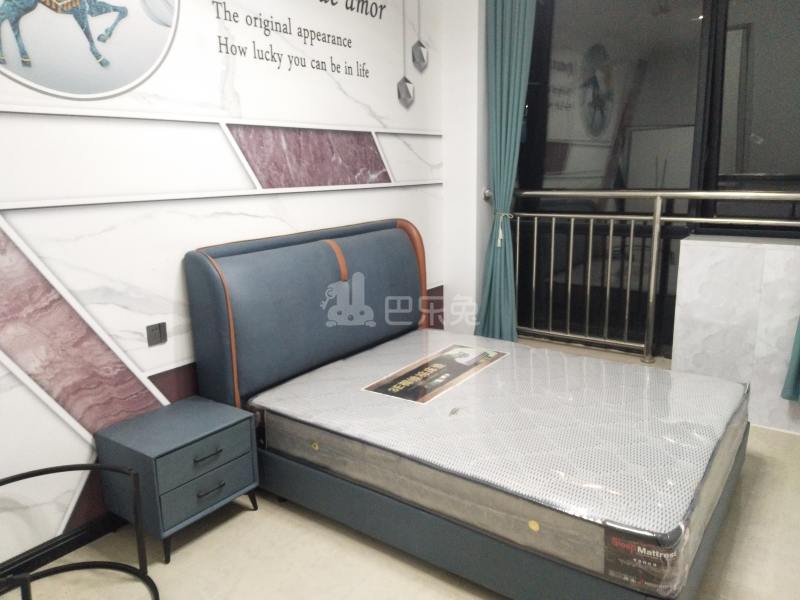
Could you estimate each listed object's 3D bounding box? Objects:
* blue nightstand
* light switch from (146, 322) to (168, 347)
[{"bbox_3d":[-0.895,0.717,2.488,0.401,0.435,0.468,8,15,36],"label":"blue nightstand"},{"bbox_3d":[-1.021,0.148,2.541,0.012,0.089,0.088,8,15,36],"label":"light switch"}]

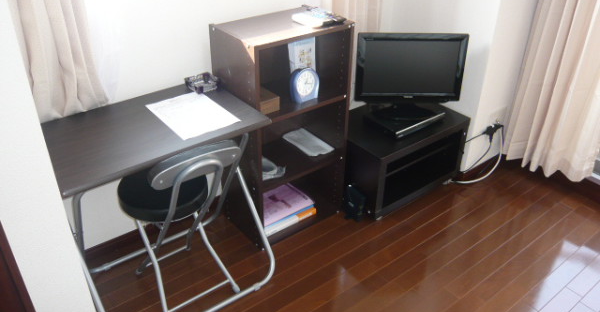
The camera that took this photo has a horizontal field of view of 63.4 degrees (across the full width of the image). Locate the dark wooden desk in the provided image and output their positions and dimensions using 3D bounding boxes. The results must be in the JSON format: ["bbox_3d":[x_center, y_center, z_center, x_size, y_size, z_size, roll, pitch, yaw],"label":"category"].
[{"bbox_3d":[-0.481,0.199,1.734,0.657,0.702,0.446,-22,39,-32],"label":"dark wooden desk"}]

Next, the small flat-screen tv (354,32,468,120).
[{"bbox_3d":[0.488,-0.387,2.250,0.476,0.407,0.167,0,32,-2],"label":"small flat-screen tv"}]

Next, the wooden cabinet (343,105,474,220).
[{"bbox_3d":[0.463,-0.021,2.443,0.609,0.351,0.412,-21,38,-31],"label":"wooden cabinet"}]

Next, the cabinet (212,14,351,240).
[{"bbox_3d":[-0.071,-0.104,2.036,0.442,0.906,0.296,-22,39,-32],"label":"cabinet"}]

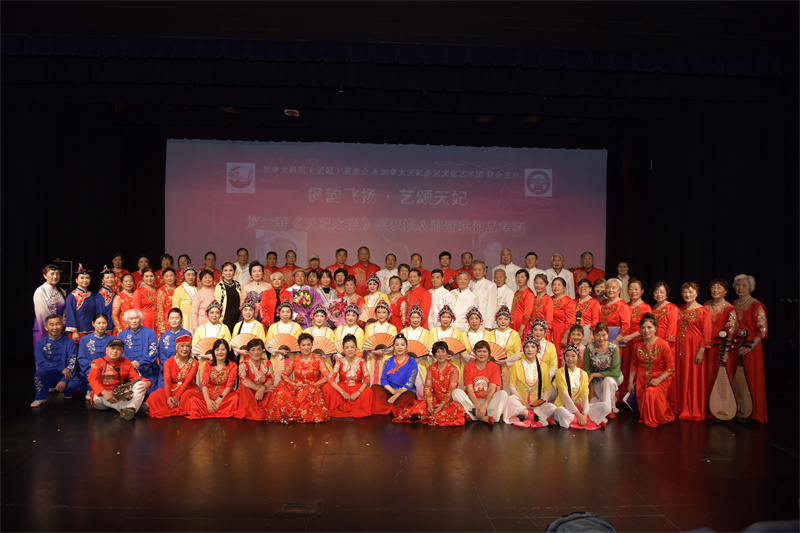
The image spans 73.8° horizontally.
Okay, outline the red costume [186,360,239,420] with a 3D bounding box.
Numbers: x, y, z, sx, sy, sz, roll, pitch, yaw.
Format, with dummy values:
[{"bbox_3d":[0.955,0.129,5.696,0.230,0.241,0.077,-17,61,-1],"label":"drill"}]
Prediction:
[{"bbox_3d":[-2.107,1.326,5.960,0.560,0.620,0.520,1,0,-7],"label":"red costume"}]

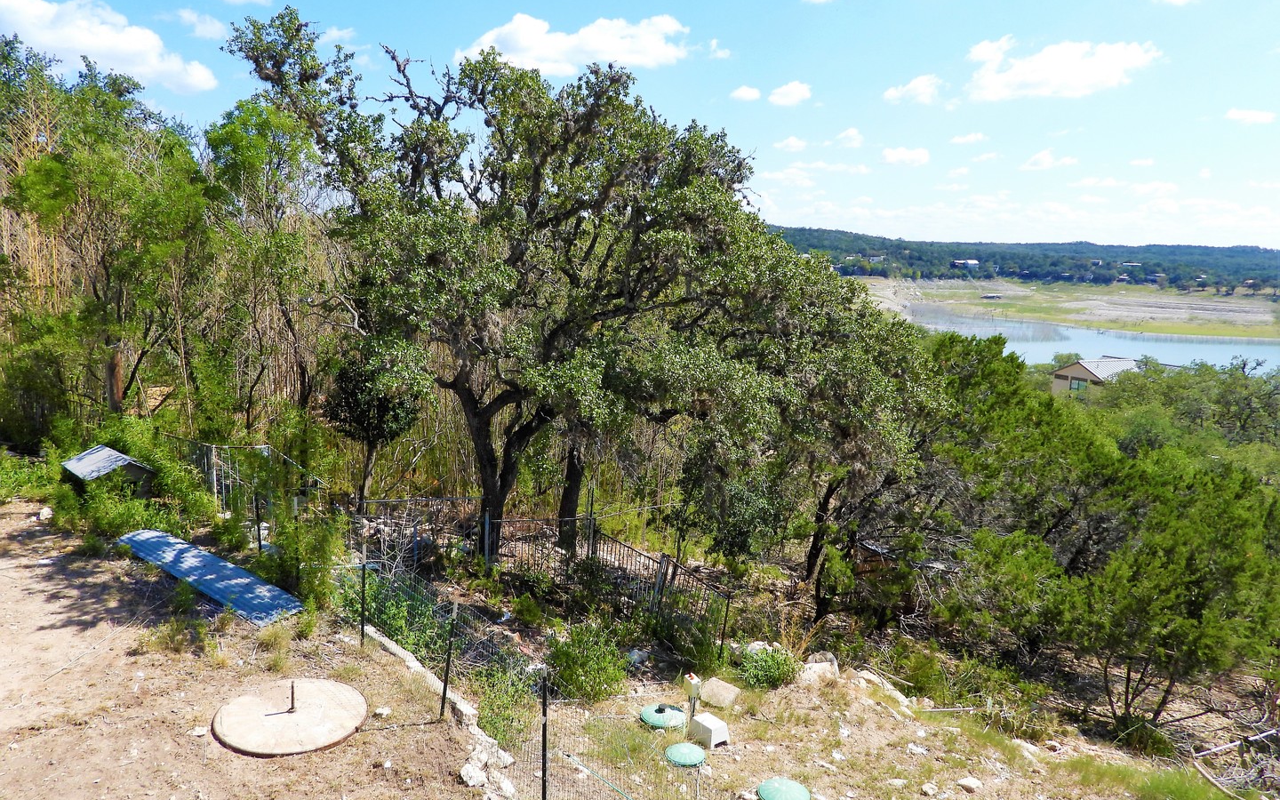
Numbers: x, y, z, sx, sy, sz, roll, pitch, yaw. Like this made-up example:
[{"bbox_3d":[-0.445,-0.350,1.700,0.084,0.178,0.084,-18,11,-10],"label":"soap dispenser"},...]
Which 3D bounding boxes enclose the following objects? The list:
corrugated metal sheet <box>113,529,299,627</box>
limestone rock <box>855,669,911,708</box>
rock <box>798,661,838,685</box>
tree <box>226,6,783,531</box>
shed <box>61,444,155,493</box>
[{"bbox_3d":[-6.681,2.655,13.580,4.577,0.070,0.711,11,13,38],"label":"corrugated metal sheet"},{"bbox_3d":[3.407,4.036,12.450,0.280,0.220,0.780,-2,12,-30],"label":"limestone rock"},{"bbox_3d":[2.492,3.823,12.415,0.520,0.240,0.340,3,10,0],"label":"rock"},{"bbox_3d":[-2.663,-2.202,18.150,10.746,10.257,9.135,3,10,0],"label":"tree"},{"bbox_3d":[-9.192,1.380,15.370,1.360,0.940,1.030,12,13,40],"label":"shed"}]

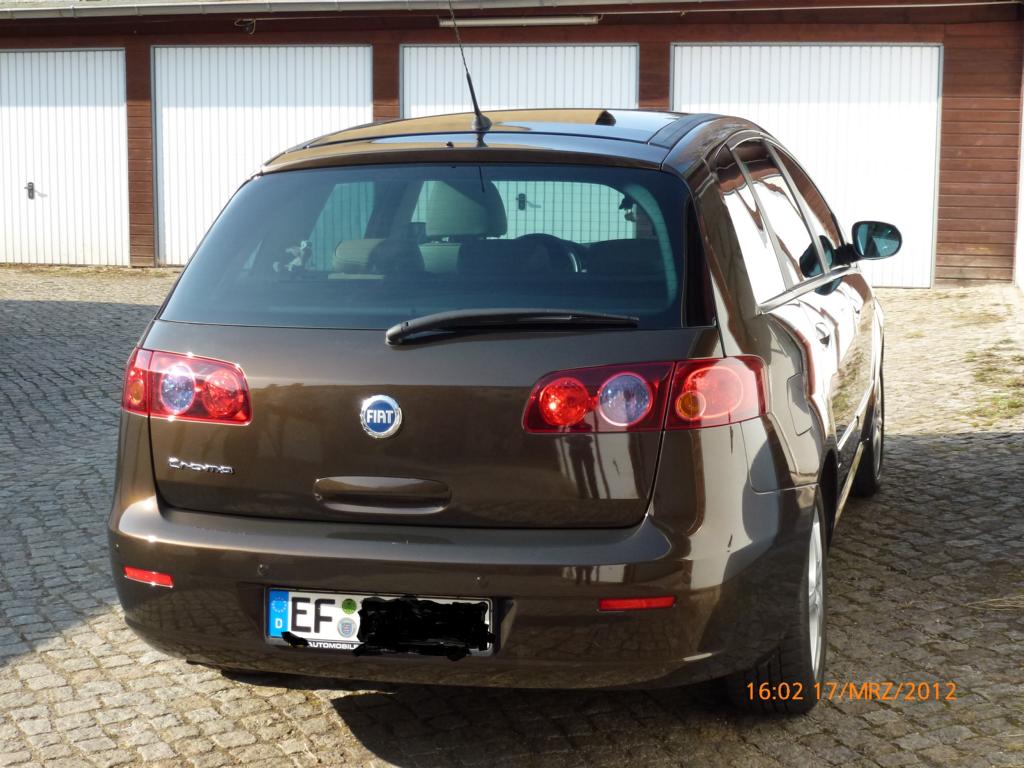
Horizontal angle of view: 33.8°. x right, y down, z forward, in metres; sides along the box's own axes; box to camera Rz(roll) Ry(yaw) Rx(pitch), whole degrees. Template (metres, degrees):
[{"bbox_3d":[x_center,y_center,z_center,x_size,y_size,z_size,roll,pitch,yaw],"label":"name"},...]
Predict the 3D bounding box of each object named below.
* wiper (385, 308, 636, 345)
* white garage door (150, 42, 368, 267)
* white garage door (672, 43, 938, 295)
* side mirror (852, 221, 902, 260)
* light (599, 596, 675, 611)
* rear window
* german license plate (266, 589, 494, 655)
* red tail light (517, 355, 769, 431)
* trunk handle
[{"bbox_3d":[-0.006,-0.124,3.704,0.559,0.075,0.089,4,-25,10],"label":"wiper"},{"bbox_3d":[-2.388,-2.157,16.137,2.199,2.125,0.080,2,8,12],"label":"white garage door"},{"bbox_3d":[2.596,-1.957,15.106,2.375,2.125,0.080,2,8,12],"label":"white garage door"},{"bbox_3d":[1.346,-0.530,6.195,0.190,0.155,0.110,2,9,21],"label":"side mirror"},{"bbox_3d":[0.269,0.464,3.592,0.163,0.027,0.025,-2,9,-4],"label":"light"},{"bbox_3d":[-0.206,-0.316,3.978,1.276,0.102,0.573,1,53,16],"label":"rear window"},{"bbox_3d":[-0.296,0.526,3.720,0.530,0.125,0.020,1,6,16],"label":"german license plate"},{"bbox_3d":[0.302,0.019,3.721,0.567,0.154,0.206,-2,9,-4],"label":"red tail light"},{"bbox_3d":[-0.285,0.245,3.740,0.322,0.082,0.040,1,5,16],"label":"trunk handle"}]

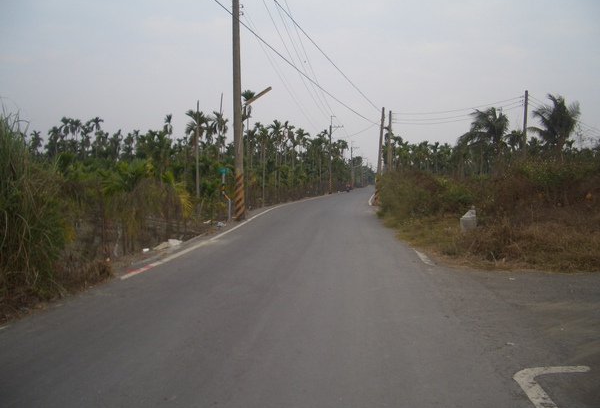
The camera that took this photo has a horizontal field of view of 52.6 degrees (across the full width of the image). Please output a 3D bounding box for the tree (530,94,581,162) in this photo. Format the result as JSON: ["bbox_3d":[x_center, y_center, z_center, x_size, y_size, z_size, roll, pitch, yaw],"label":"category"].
[{"bbox_3d":[21.000,-4.613,49.866,4.100,8.800,4.100,0,2,0],"label":"tree"}]

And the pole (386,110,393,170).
[{"bbox_3d":[6.980,-3.662,46.898,0.230,7.020,0.230,0,2,0],"label":"pole"}]

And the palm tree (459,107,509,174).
[{"bbox_3d":[16.990,-4.646,55.868,4.300,8.440,4.300,0,2,0],"label":"palm tree"}]

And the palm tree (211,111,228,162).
[{"bbox_3d":[-6.488,-3.731,48.897,1.550,7.410,1.550,0,2,0],"label":"palm tree"}]

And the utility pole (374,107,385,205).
[{"bbox_3d":[5.447,-3.251,41.409,0.280,6.600,0.280,4,2,0],"label":"utility pole"}]

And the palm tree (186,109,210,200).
[{"bbox_3d":[-7.346,-3.315,43.909,1.750,6.940,1.750,0,2,0],"label":"palm tree"}]

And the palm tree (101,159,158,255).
[{"bbox_3d":[-4.106,0.026,14.611,1.400,2.190,1.400,0,2,0],"label":"palm tree"}]

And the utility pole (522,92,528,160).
[{"bbox_3d":[12.605,-3.016,33.913,0.230,6.670,0.230,0,2,0],"label":"utility pole"}]

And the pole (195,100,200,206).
[{"bbox_3d":[-4.930,-2.259,29.439,0.130,5.545,0.130,0,2,0],"label":"pole"}]

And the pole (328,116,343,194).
[{"bbox_3d":[4.605,-6.450,79.819,1.800,10.210,0.400,0,2,8],"label":"pole"}]

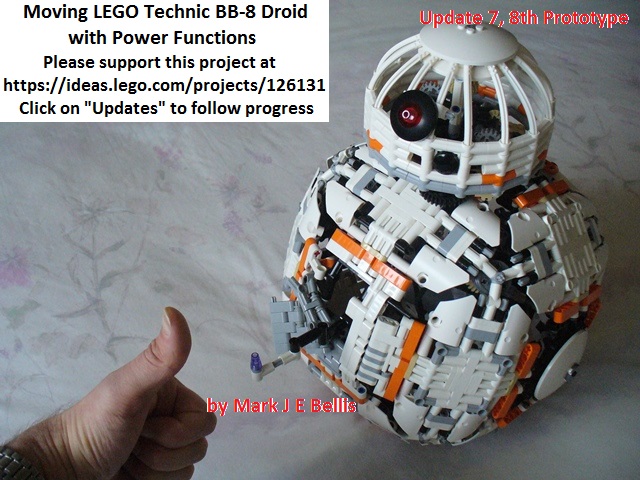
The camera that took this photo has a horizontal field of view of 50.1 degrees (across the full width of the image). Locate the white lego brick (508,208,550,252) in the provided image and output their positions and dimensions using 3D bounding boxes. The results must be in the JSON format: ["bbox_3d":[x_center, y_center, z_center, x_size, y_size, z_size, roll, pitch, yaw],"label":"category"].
[{"bbox_3d":[0.143,-0.005,0.478,0.039,0.012,0.020,-18,68,-33],"label":"white lego brick"}]

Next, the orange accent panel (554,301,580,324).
[{"bbox_3d":[0.176,0.050,0.486,0.007,0.008,0.030,13,22,42],"label":"orange accent panel"}]

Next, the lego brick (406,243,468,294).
[{"bbox_3d":[0.082,0.024,0.459,0.039,0.024,0.012,37,11,30],"label":"lego brick"}]

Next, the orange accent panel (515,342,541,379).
[{"bbox_3d":[0.145,0.085,0.479,0.008,0.030,0.007,0,35,-27],"label":"orange accent panel"}]

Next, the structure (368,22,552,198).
[{"bbox_3d":[0.100,-0.105,0.480,0.131,0.092,0.135,0,41,0],"label":"structure"}]

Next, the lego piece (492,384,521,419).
[{"bbox_3d":[0.140,0.122,0.513,0.008,0.032,0.008,1,34,-24],"label":"lego piece"}]

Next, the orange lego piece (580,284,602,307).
[{"bbox_3d":[0.209,0.043,0.526,0.008,0.008,0.032,9,19,43],"label":"orange lego piece"}]

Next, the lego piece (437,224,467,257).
[{"bbox_3d":[0.090,0.000,0.468,0.008,0.007,0.024,39,82,19],"label":"lego piece"}]

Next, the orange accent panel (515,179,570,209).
[{"bbox_3d":[0.167,-0.035,0.513,0.072,0.008,0.008,-18,70,-44],"label":"orange accent panel"}]

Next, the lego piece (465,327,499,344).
[{"bbox_3d":[0.112,0.065,0.468,0.024,0.008,0.007,12,18,-7],"label":"lego piece"}]

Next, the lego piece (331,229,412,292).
[{"bbox_3d":[0.037,0.014,0.493,0.072,0.008,0.008,37,11,31],"label":"lego piece"}]

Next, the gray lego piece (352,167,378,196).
[{"bbox_3d":[0.034,-0.041,0.500,0.024,0.007,0.008,-48,50,-8],"label":"gray lego piece"}]

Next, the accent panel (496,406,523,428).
[{"bbox_3d":[0.149,0.139,0.541,0.029,0.008,0.007,-18,68,-44],"label":"accent panel"}]

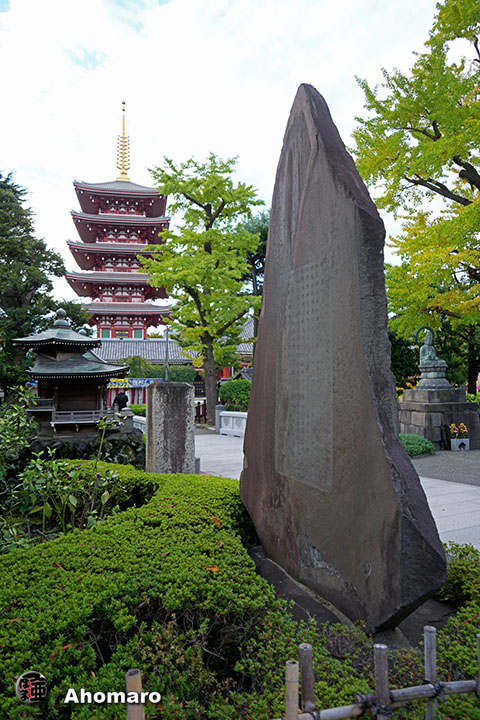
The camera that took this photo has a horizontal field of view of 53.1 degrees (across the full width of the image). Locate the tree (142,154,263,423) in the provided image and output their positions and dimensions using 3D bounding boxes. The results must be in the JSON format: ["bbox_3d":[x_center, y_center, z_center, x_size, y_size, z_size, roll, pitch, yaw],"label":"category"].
[{"bbox_3d":[-1.630,-3.121,21.040,5.300,12.100,5.200,0,-4,-5],"label":"tree"}]

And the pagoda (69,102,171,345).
[{"bbox_3d":[-20.511,-22.118,84.379,16.700,48.300,16.700,0,-4,-12],"label":"pagoda"}]

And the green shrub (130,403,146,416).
[{"bbox_3d":[-3.878,2.278,19.096,1.100,1.000,0.900,0,-4,-12],"label":"green shrub"}]

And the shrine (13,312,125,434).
[{"bbox_3d":[-3.628,0.239,10.508,2.350,2.750,2.000,0,-4,-12],"label":"shrine"}]

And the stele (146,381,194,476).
[{"bbox_3d":[-1.009,1.151,6.942,0.580,1.650,0.360,1,-4,-20],"label":"stele"}]

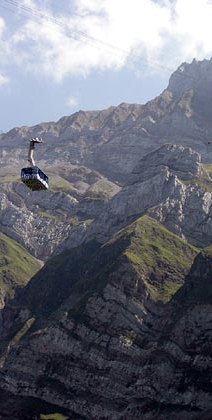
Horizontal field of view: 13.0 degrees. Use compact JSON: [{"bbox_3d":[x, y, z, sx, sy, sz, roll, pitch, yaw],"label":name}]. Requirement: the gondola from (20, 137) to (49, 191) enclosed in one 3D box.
[{"bbox_3d":[-13.781,-9.606,183.213,3.280,9.700,5.600,-4,-20,17],"label":"gondola"}]

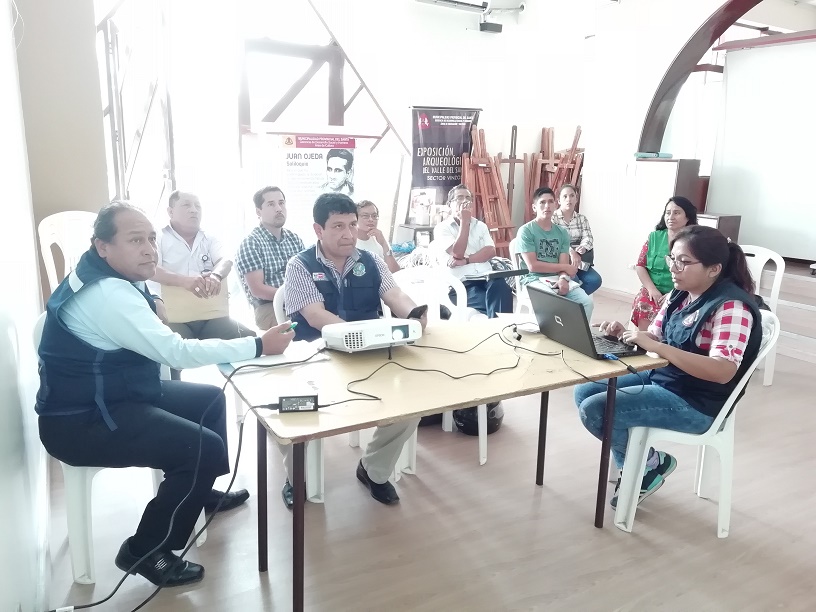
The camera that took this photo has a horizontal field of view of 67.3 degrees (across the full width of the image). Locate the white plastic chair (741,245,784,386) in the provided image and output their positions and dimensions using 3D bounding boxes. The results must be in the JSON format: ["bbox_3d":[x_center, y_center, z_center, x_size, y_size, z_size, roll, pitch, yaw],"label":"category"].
[{"bbox_3d":[2.419,0.067,4.427,0.450,0.890,0.530,5,12,15],"label":"white plastic chair"}]

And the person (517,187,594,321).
[{"bbox_3d":[1.086,-0.226,4.648,0.490,1.310,0.760,-4,13,-24],"label":"person"}]

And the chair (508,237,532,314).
[{"bbox_3d":[1.010,0.008,4.339,0.450,0.880,0.520,-1,14,-12],"label":"chair"}]

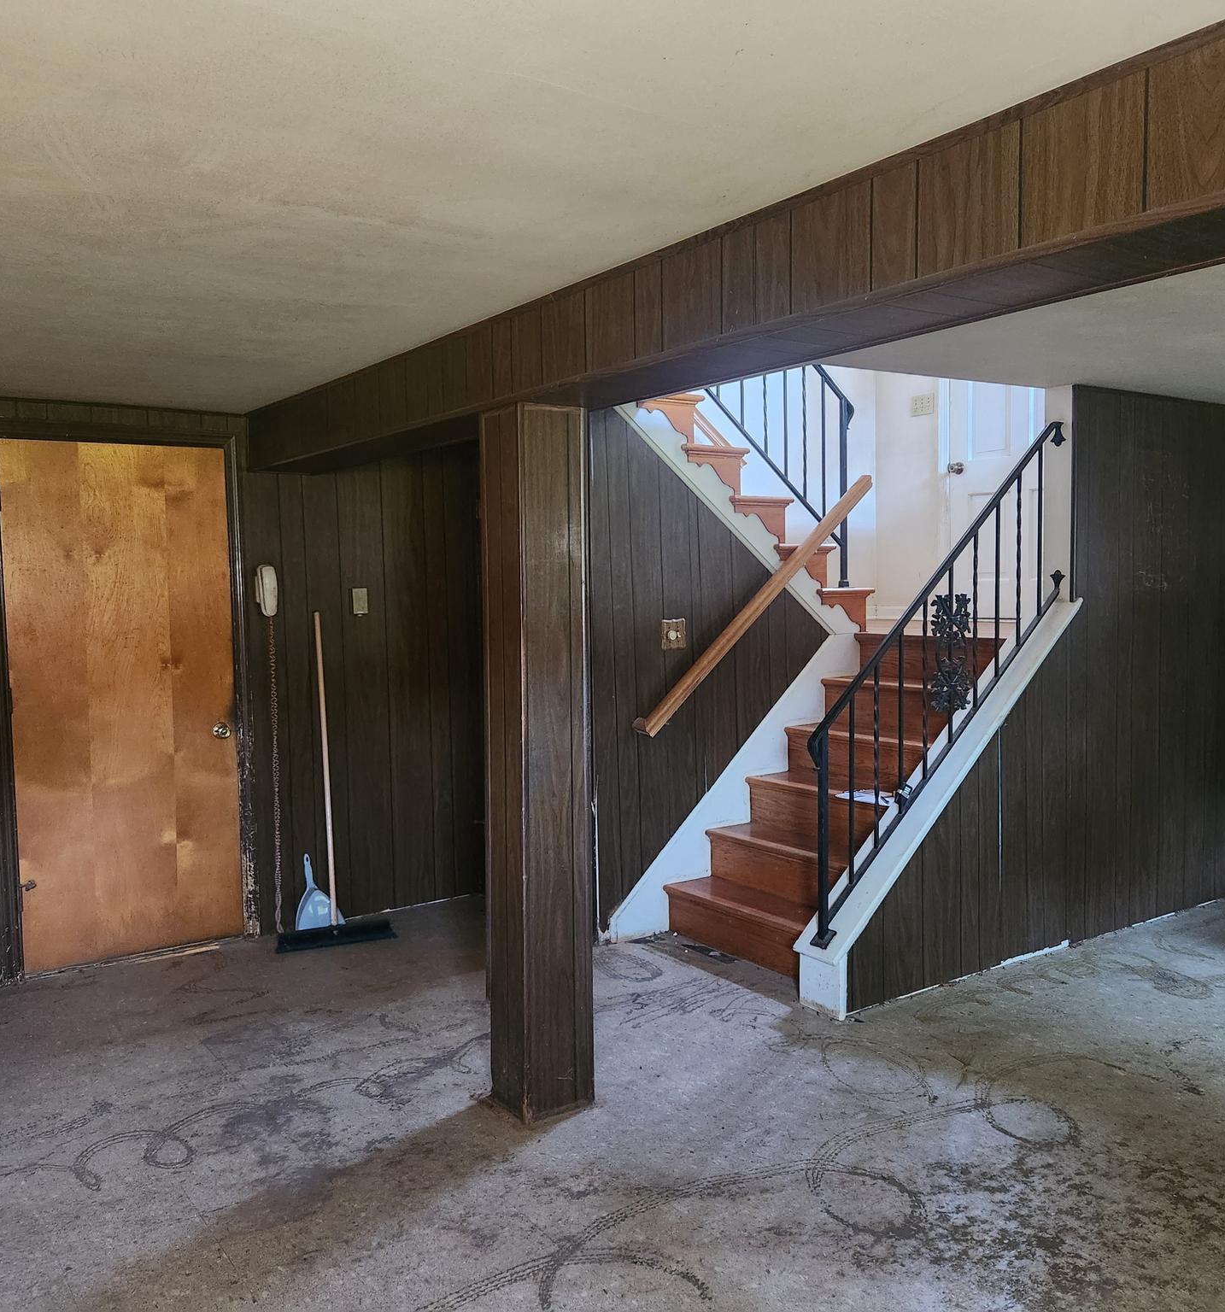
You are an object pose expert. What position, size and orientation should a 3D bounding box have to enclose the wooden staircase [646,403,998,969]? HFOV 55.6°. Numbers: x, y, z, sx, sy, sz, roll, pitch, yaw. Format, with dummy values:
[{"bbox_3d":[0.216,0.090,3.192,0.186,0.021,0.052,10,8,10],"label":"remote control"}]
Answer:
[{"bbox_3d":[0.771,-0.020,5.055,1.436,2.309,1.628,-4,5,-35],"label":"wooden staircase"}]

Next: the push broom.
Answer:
[{"bbox_3d":[-1.188,0.500,4.910,0.470,1.410,0.190,-1,-9,-22],"label":"push broom"}]

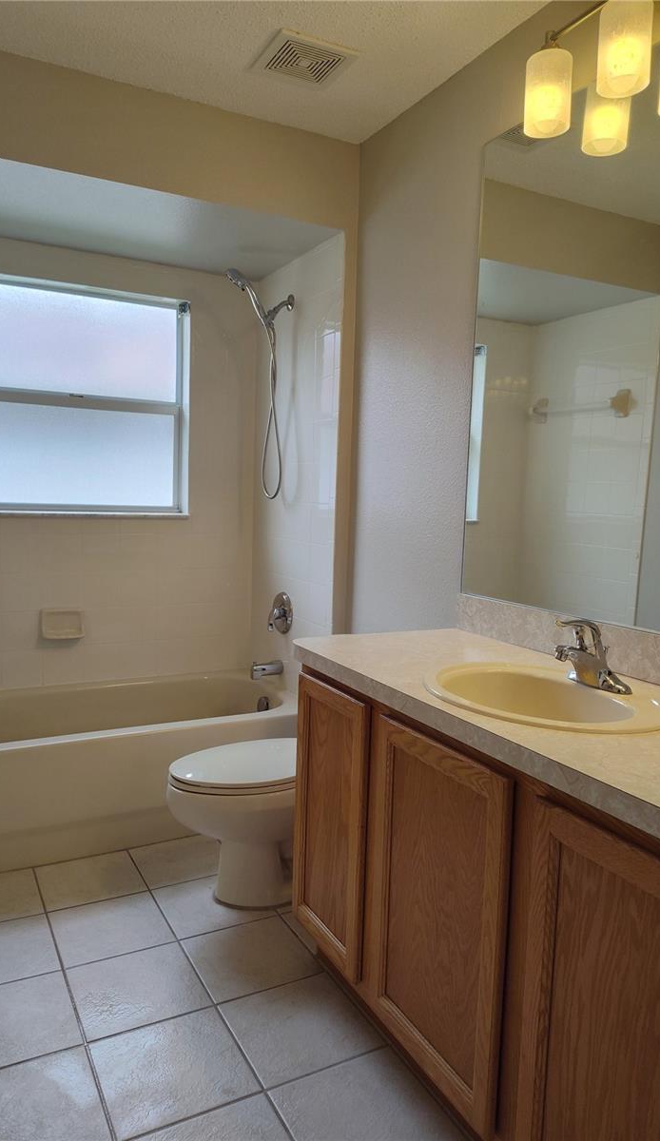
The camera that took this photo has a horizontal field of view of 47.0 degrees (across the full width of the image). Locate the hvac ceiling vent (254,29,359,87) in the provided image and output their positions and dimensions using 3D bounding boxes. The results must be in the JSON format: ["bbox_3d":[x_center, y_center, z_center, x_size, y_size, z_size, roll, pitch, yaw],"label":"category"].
[{"bbox_3d":[-0.072,-1.468,2.181,0.240,0.018,0.222,-1,5,-27],"label":"hvac ceiling vent"}]

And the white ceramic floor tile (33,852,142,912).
[{"bbox_3d":[-0.750,0.969,2.383,0.294,0.010,0.294,-1,6,-28],"label":"white ceramic floor tile"}]

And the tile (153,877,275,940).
[{"bbox_3d":[-0.349,0.986,2.240,0.289,0.010,0.289,-1,5,-28],"label":"tile"}]

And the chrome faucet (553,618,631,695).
[{"bbox_3d":[0.518,0.173,1.559,0.155,0.138,0.155,-1,6,-28],"label":"chrome faucet"}]

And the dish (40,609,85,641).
[{"bbox_3d":[-1.093,0.222,3.090,0.170,0.120,0.060,-1,6,-28],"label":"dish"}]

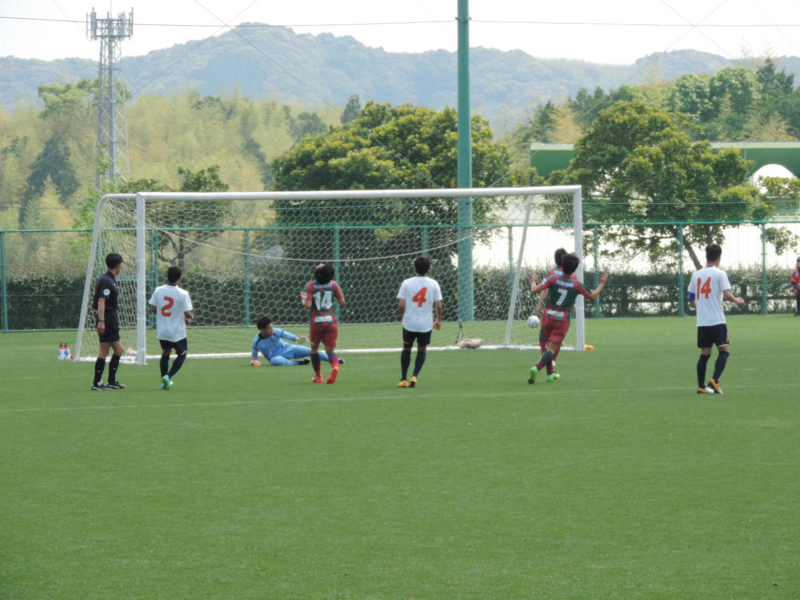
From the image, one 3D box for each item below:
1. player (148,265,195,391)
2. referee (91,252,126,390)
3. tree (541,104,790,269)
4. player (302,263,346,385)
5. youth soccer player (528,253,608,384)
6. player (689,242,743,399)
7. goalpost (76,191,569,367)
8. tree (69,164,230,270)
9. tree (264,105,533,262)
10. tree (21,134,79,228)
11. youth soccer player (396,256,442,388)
[{"bbox_3d":[-2.910,0.339,73.398,0.540,1.590,0.420,-1,1,18],"label":"player"},{"bbox_3d":[-3.708,0.267,73.693,0.420,1.750,0.480,-1,1,-18],"label":"referee"},{"bbox_3d":[5.896,-2.045,125.000,5.370,4.540,5.100,-1,1,0],"label":"tree"},{"bbox_3d":[-1.005,0.298,74.907,0.580,1.560,0.450,-1,1,0],"label":"player"},{"bbox_3d":[2.104,0.224,73.466,0.970,1.650,0.600,-1,1,3],"label":"youth soccer player"},{"bbox_3d":[3.724,0.222,68.555,0.570,1.760,0.470,0,1,33],"label":"player"},{"bbox_3d":[-1.046,-0.416,88.264,7.560,2.560,2.360,-1,1,-28],"label":"goalpost"},{"bbox_3d":[-5.055,-1.195,118.000,3.270,3.150,3.100,-1,1,0],"label":"tree"},{"bbox_3d":[0.094,-1.916,121.000,5.610,4.520,5.330,-1,1,0],"label":"tree"},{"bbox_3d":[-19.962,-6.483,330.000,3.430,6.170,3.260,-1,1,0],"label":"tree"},{"bbox_3d":[0.251,0.263,72.695,0.560,1.660,0.360,-1,1,3],"label":"youth soccer player"}]

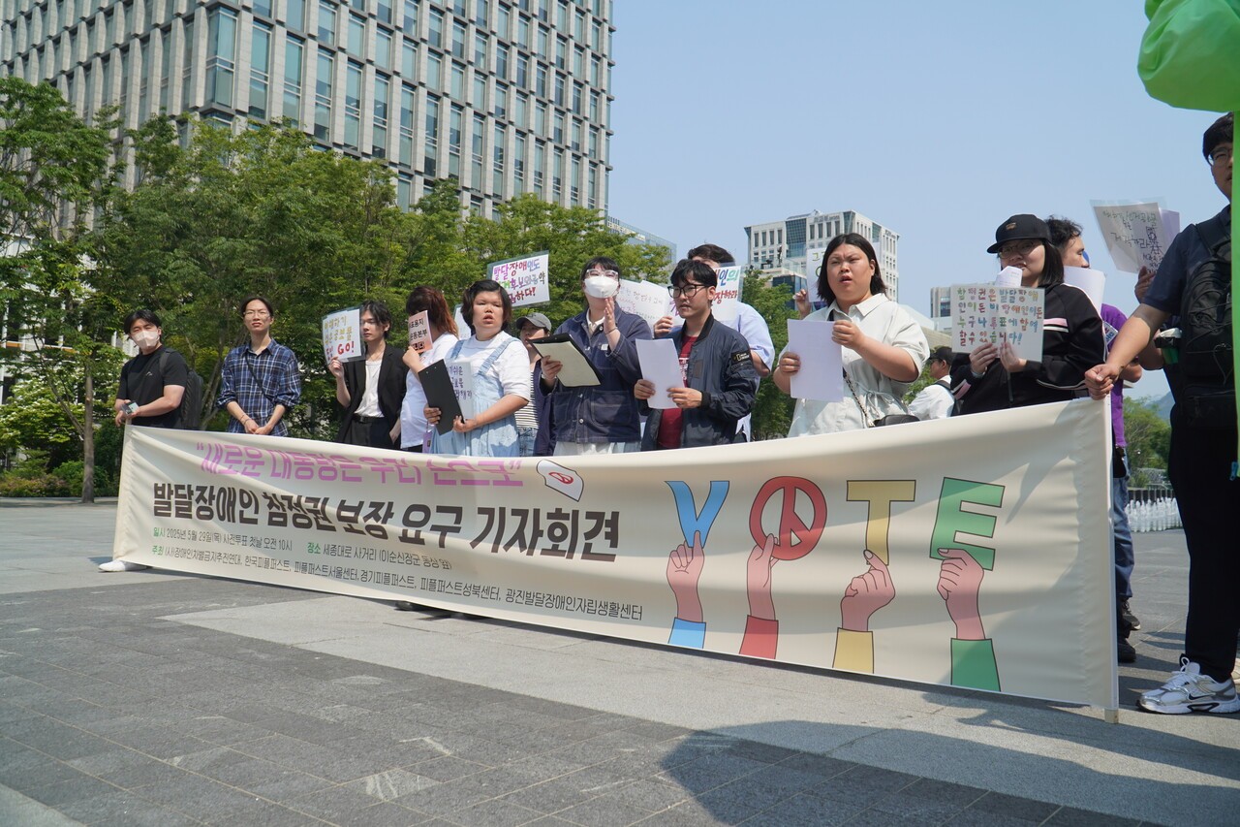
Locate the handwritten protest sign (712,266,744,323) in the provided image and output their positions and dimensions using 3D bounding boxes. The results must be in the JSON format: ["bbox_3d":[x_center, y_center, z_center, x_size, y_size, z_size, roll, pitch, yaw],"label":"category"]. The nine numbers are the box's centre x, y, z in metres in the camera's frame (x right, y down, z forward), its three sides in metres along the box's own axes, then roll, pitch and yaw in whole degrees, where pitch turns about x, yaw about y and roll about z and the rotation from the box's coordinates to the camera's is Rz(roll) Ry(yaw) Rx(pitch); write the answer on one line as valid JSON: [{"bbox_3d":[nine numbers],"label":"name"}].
[{"bbox_3d":[0.403,-0.558,4.320,0.390,0.275,0.020,-1,-7,31],"label":"handwritten protest sign"}]

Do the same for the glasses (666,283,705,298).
[{"bbox_3d":[0.287,-0.526,3.960,0.145,0.050,0.145,-1,2,35],"label":"glasses"}]

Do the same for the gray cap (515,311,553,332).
[{"bbox_3d":[-0.530,-0.566,5.750,0.180,0.150,0.260,-1,-3,34],"label":"gray cap"}]

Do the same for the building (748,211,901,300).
[{"bbox_3d":[71.093,-22.835,326.711,41.000,82.700,41.000,-1,-4,39],"label":"building"}]

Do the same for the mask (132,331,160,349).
[{"bbox_3d":[-3.184,-0.495,6.250,0.150,0.130,0.100,1,-3,-6],"label":"mask"}]

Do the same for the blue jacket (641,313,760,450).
[{"bbox_3d":[0.344,-0.104,4.000,0.490,0.650,0.340,-1,-4,34],"label":"blue jacket"}]

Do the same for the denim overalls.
[{"bbox_3d":[-0.703,0.152,4.524,0.480,1.030,0.360,-1,-3,27],"label":"denim overalls"}]

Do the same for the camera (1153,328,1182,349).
[{"bbox_3d":[1.885,-0.257,3.200,0.110,0.075,0.070,-2,-4,37],"label":"camera"}]

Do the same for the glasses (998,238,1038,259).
[{"bbox_3d":[1.392,-0.552,3.197,0.140,0.047,0.140,4,-4,-43],"label":"glasses"}]

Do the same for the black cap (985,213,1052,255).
[{"bbox_3d":[1.369,-0.617,3.200,0.270,0.150,0.190,4,-4,-43],"label":"black cap"}]

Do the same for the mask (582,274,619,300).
[{"bbox_3d":[-0.087,-0.573,4.200,0.155,0.105,0.090,1,-3,-3],"label":"mask"}]

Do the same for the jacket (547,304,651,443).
[{"bbox_3d":[-0.101,-0.175,4.300,0.500,0.640,0.360,0,-3,20],"label":"jacket"}]

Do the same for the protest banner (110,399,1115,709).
[{"bbox_3d":[-0.955,0.468,4.500,6.000,0.910,0.130,-2,-4,36],"label":"protest banner"}]

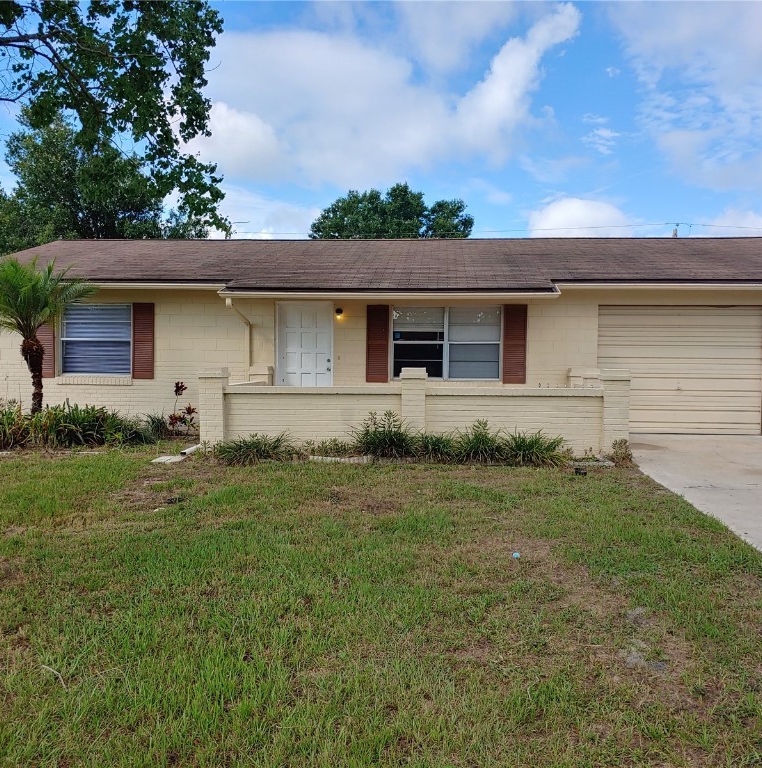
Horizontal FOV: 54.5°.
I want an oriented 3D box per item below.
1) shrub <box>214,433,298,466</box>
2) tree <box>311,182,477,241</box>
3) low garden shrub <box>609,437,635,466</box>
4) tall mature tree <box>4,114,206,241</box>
[{"bbox_3d":[-1.524,0.739,9.050,1.020,0.350,0.720,1,2,5],"label":"shrub"},{"bbox_3d":[0.511,-4.796,36.000,8.800,9.700,8.500,1,2,5],"label":"tree"},{"bbox_3d":[2.890,0.805,8.850,0.320,0.340,0.320,1,2,5],"label":"low garden shrub"},{"bbox_3d":[-10.618,-5.166,28.500,8.200,10.700,8.000,1,2,5],"label":"tall mature tree"}]

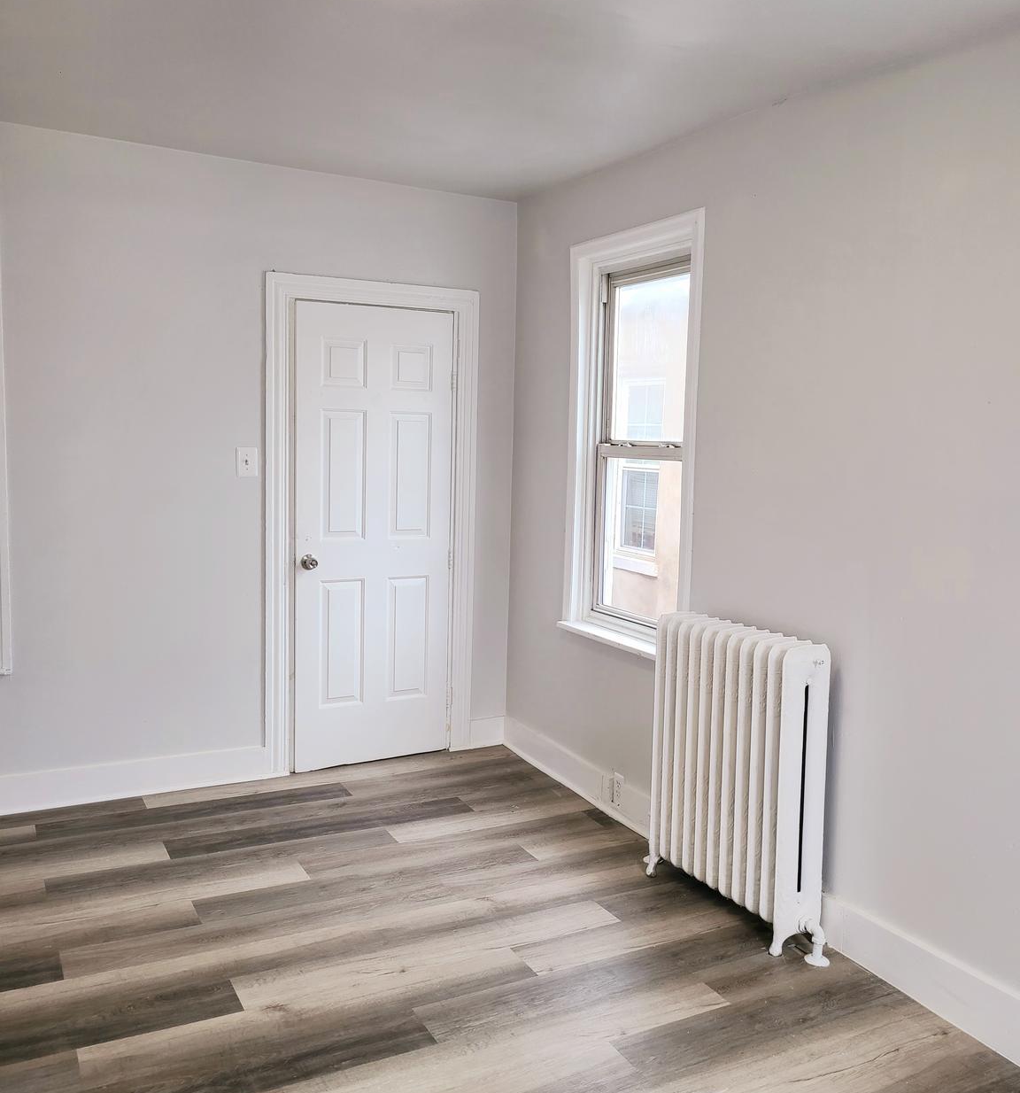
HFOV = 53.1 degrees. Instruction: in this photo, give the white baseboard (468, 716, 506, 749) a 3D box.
[{"bbox_3d":[-0.112,0.917,5.039,0.188,0.145,0.020,-2,7,-28],"label":"white baseboard"}]

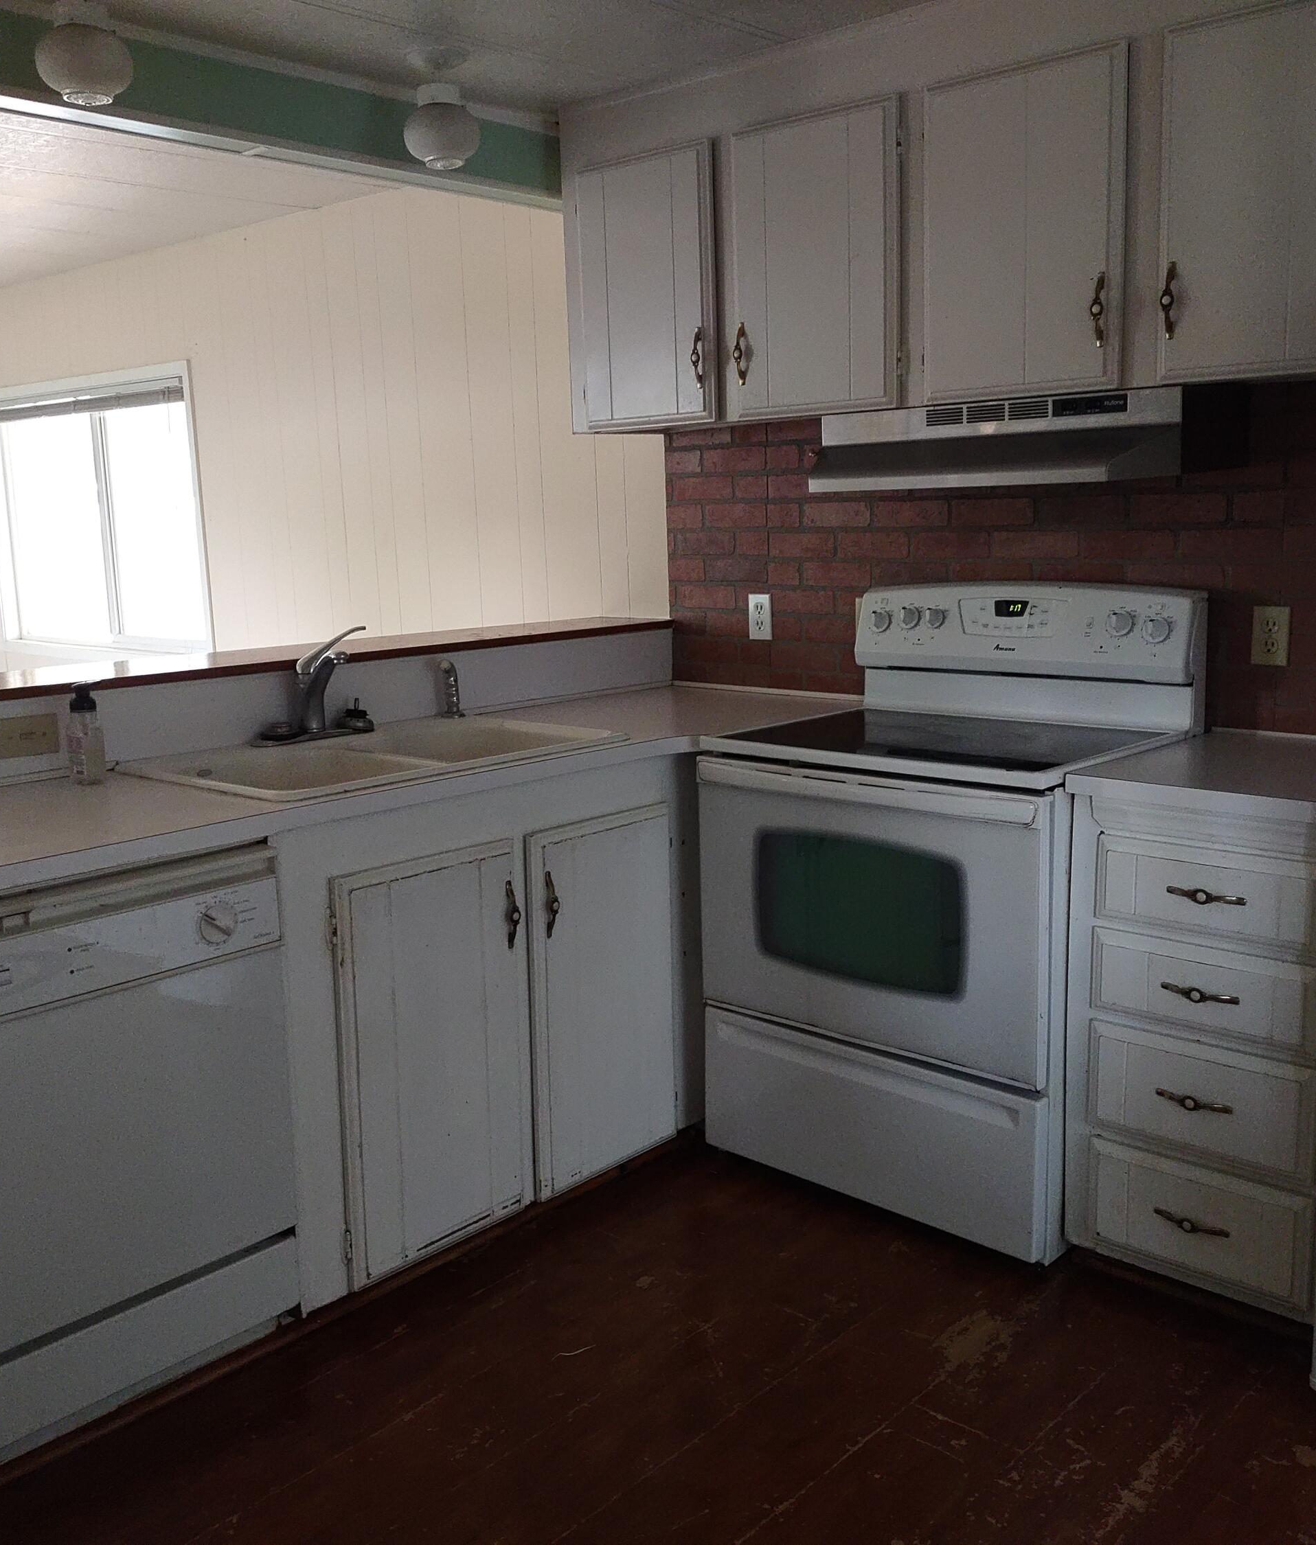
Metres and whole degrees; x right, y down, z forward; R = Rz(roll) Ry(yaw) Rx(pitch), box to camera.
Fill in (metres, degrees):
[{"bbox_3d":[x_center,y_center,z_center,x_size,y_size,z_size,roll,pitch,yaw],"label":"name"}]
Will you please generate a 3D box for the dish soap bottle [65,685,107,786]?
[{"bbox_3d":[-0.998,-0.069,2.585,0.066,0.172,0.062,0,10,6],"label":"dish soap bottle"}]

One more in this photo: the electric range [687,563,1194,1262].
[{"bbox_3d":[0.578,0.232,2.958,0.762,1.173,0.670,8,14,42],"label":"electric range"}]

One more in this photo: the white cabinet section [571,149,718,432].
[{"bbox_3d":[0.062,-1.100,3.465,0.453,0.587,0.332,8,14,42],"label":"white cabinet section"}]

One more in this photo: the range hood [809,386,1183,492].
[{"bbox_3d":[0.673,-0.631,2.882,0.762,0.160,0.428,8,14,42],"label":"range hood"}]

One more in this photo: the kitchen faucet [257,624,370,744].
[{"bbox_3d":[-0.628,-0.170,2.900,0.210,0.227,0.245,8,14,42],"label":"kitchen faucet"}]

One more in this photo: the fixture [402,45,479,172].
[{"bbox_3d":[-0.438,-1.338,3.008,0.153,0.228,0.153,-1,10,0],"label":"fixture"}]

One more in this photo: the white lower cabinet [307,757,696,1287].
[{"bbox_3d":[-0.468,0.403,2.933,0.560,0.820,0.985,8,14,42],"label":"white lower cabinet"}]

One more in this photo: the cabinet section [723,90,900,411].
[{"bbox_3d":[0.405,-1.055,3.156,0.440,0.585,0.332,8,14,42],"label":"cabinet section"}]

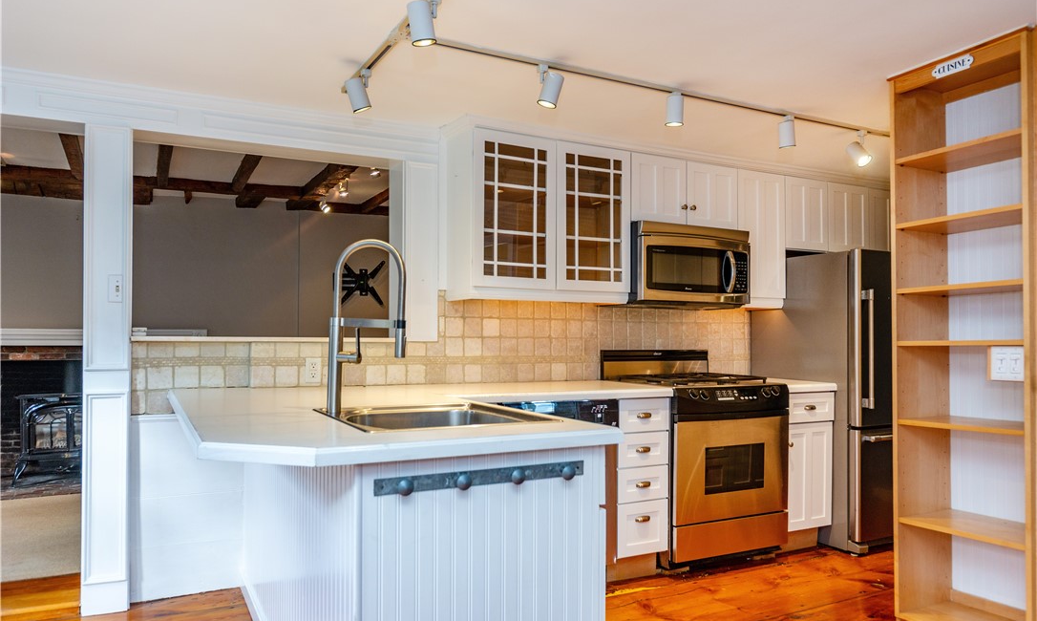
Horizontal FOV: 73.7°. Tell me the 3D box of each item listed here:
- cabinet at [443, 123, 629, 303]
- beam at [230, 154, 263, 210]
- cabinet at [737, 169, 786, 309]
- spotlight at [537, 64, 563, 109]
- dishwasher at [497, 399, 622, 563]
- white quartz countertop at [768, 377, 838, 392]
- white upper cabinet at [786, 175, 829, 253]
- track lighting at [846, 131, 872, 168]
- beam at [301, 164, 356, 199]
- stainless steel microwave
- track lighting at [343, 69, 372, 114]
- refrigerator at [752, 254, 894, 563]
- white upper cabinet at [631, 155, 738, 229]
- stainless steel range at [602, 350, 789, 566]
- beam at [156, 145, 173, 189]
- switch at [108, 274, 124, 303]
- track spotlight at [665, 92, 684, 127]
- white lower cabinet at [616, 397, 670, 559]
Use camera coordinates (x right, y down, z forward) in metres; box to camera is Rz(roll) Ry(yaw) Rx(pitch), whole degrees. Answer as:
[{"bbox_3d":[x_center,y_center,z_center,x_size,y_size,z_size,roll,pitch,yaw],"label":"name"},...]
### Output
[{"bbox_3d":[0.120,-0.466,3.632,0.932,0.835,0.320,2,-2,-26],"label":"cabinet"},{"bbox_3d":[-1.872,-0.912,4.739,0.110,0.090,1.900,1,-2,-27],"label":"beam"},{"bbox_3d":[1.371,-0.416,4.244,0.390,0.804,0.325,1,-2,-27],"label":"cabinet"},{"bbox_3d":[0.117,-0.823,2.540,0.105,0.155,0.078,1,-2,-21],"label":"spotlight"},{"bbox_3d":[0.067,0.837,3.357,0.605,0.840,0.610,2,-2,-26],"label":"dishwasher"},{"bbox_3d":[1.457,0.431,4.069,0.391,0.040,0.666,2,-2,-26],"label":"white quartz countertop"},{"bbox_3d":[1.728,-0.594,4.423,0.364,0.465,0.315,2,-2,-26],"label":"white upper cabinet"},{"bbox_3d":[1.640,-0.775,3.320,0.080,0.170,0.120,2,-2,-36],"label":"track lighting"},{"bbox_3d":[-1.284,-0.897,4.703,0.135,0.115,1.500,1,-2,-27],"label":"beam"},{"bbox_3d":[0.856,-0.242,3.866,0.765,0.410,0.410,1,-2,-27],"label":"stainless steel microwave"},{"bbox_3d":[-0.613,-0.837,2.640,0.105,0.155,0.078,1,-2,-18],"label":"track lighting"},{"bbox_3d":[2.038,0.511,4.248,0.790,1.656,0.790,2,-2,-26],"label":"refrigerator"},{"bbox_3d":[0.880,-0.657,4.010,0.754,0.380,0.315,2,-2,-26],"label":"white upper cabinet"},{"bbox_3d":[0.950,0.769,3.783,0.757,1.080,0.680,2,-2,-26],"label":"stainless steel range"},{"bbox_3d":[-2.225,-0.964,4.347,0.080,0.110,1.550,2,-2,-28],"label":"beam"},{"bbox_3d":[-1.685,-0.090,2.892,0.060,0.116,0.012,2,-2,-26],"label":"switch"},{"bbox_3d":[0.639,-0.823,2.830,0.072,0.140,0.085,1,-2,-27],"label":"track spotlight"},{"bbox_3d":[0.459,0.799,3.558,0.303,0.760,0.590,1,-2,-27],"label":"white lower cabinet"}]

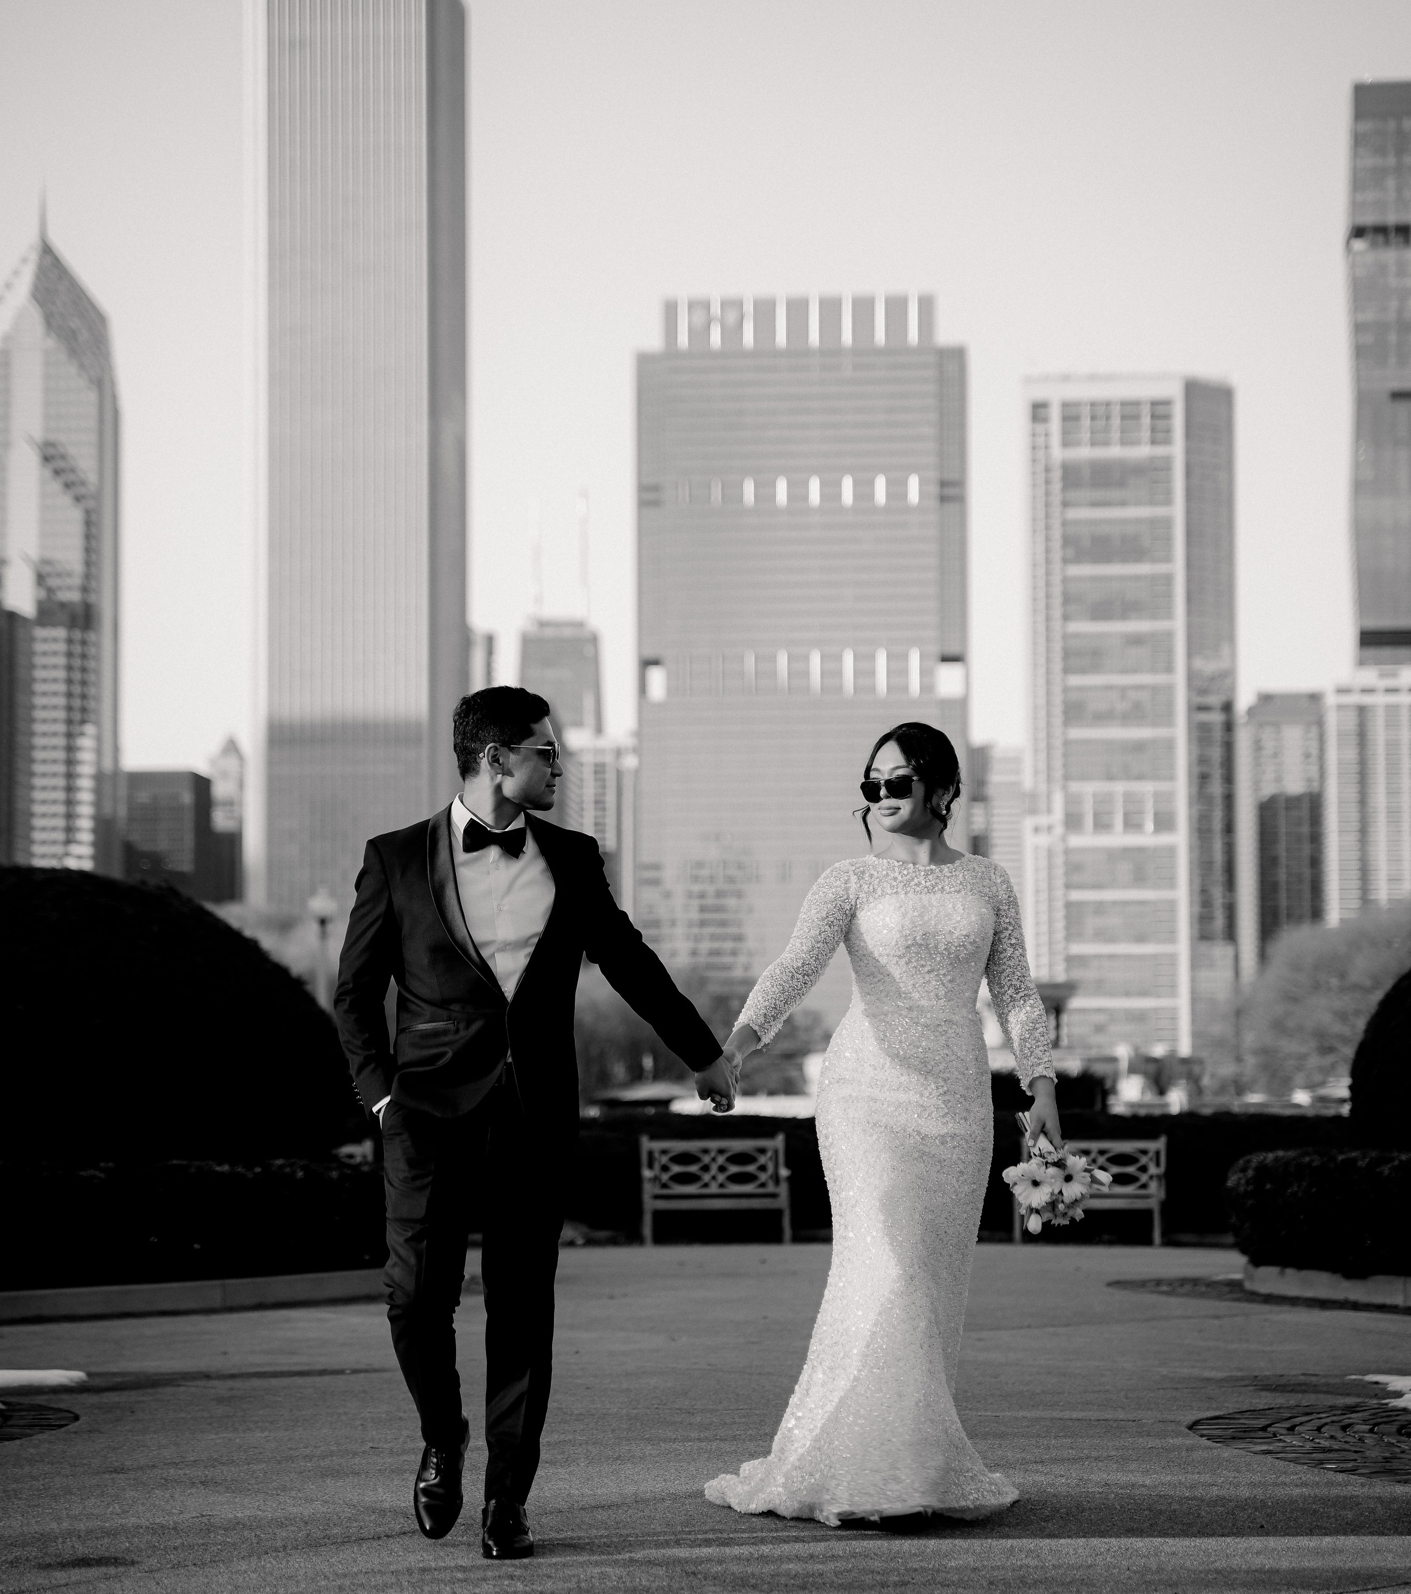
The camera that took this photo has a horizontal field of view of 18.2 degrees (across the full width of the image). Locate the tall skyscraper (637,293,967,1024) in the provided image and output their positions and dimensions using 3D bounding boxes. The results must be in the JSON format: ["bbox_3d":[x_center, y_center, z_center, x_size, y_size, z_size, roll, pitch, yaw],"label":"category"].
[{"bbox_3d":[26.693,-18.460,1210.328,86.000,229.839,46.000,-1,-5,5],"label":"tall skyscraper"}]

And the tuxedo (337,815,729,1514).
[{"bbox_3d":[-0.363,0.728,9.050,0.730,1.410,0.450,1,-5,-10],"label":"tuxedo"}]

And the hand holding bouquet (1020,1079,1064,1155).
[{"bbox_3d":[0.713,0.676,9.320,0.090,0.160,0.090,0,-5,0],"label":"hand holding bouquet"}]

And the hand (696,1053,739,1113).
[{"bbox_3d":[0.024,0.590,9.120,0.090,0.125,0.100,0,-5,0],"label":"hand"}]

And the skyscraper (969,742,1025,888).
[{"bbox_3d":[123.019,61.697,1820.855,31.000,166.913,28.000,-1,-5,5],"label":"skyscraper"}]

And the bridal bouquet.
[{"bbox_3d":[0.743,0.816,9.280,0.220,0.200,0.200,0,-5,0],"label":"bridal bouquet"}]

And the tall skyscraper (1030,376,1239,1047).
[{"bbox_3d":[116.970,-8.180,1209.483,54.000,208.668,34.000,-1,-5,7],"label":"tall skyscraper"}]

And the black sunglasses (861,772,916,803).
[{"bbox_3d":[0.413,-0.016,9.320,0.142,0.050,0.140,-9,-5,31],"label":"black sunglasses"}]

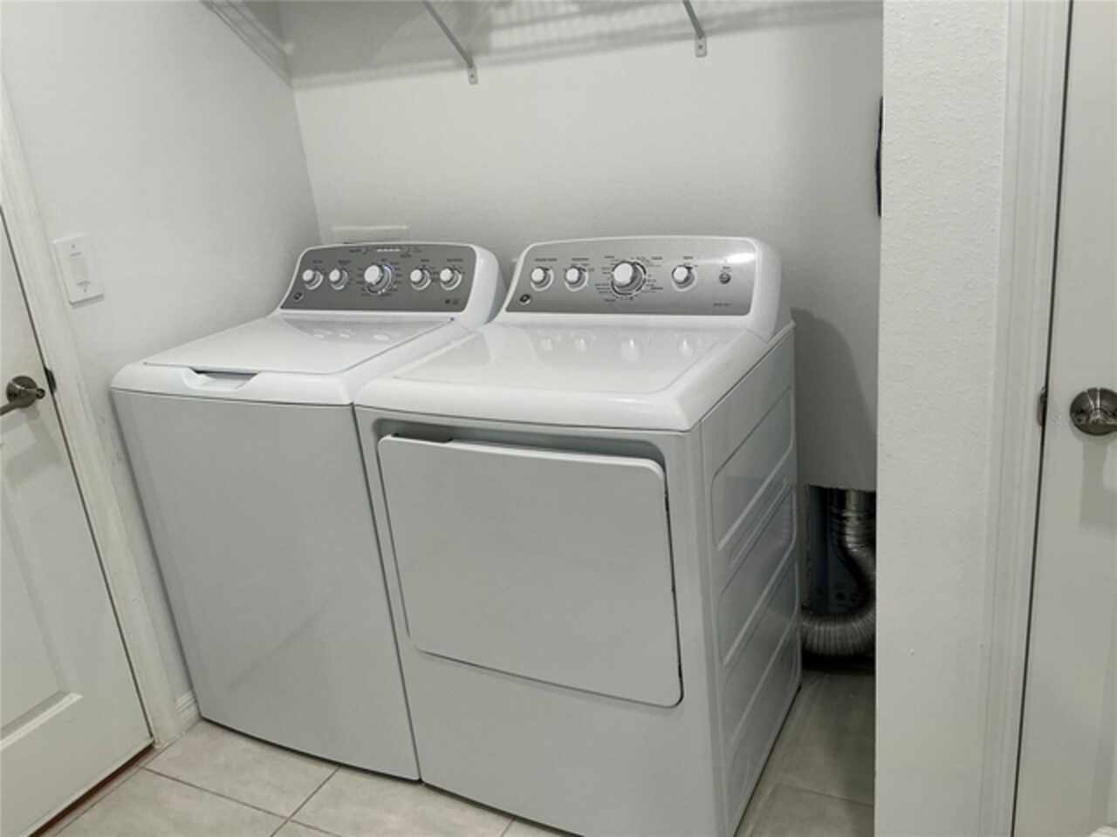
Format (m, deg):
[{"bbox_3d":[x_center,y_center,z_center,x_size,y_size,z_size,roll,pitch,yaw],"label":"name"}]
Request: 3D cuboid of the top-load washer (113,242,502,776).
[{"bbox_3d":[-0.525,0.161,2.263,0.690,1.115,0.670,4,21,28],"label":"top-load washer"}]

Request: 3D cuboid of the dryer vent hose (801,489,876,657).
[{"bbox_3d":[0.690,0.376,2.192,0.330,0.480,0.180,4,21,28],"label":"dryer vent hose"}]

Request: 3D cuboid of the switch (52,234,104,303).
[{"bbox_3d":[-1.042,-0.327,1.972,0.010,0.130,0.080,4,21,28],"label":"switch"}]

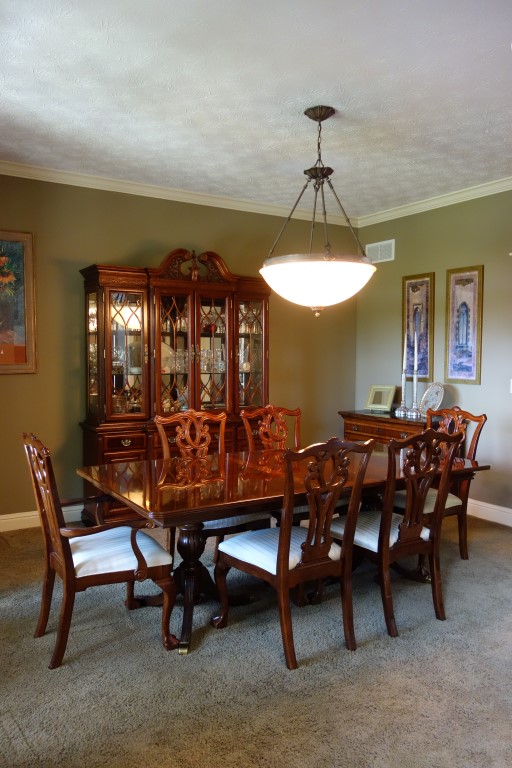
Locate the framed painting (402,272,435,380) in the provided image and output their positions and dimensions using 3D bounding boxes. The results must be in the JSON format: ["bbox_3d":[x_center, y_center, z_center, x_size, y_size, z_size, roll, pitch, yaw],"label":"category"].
[{"bbox_3d":[1.495,-0.518,5.572,0.033,0.993,0.393,-2,4,-32],"label":"framed painting"}]

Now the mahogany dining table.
[{"bbox_3d":[0.151,0.839,3.412,2.052,0.738,1.174,-2,4,-32],"label":"mahogany dining table"}]

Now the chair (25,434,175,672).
[{"bbox_3d":[-0.766,0.721,2.865,0.616,1.022,0.609,-2,4,-32],"label":"chair"}]

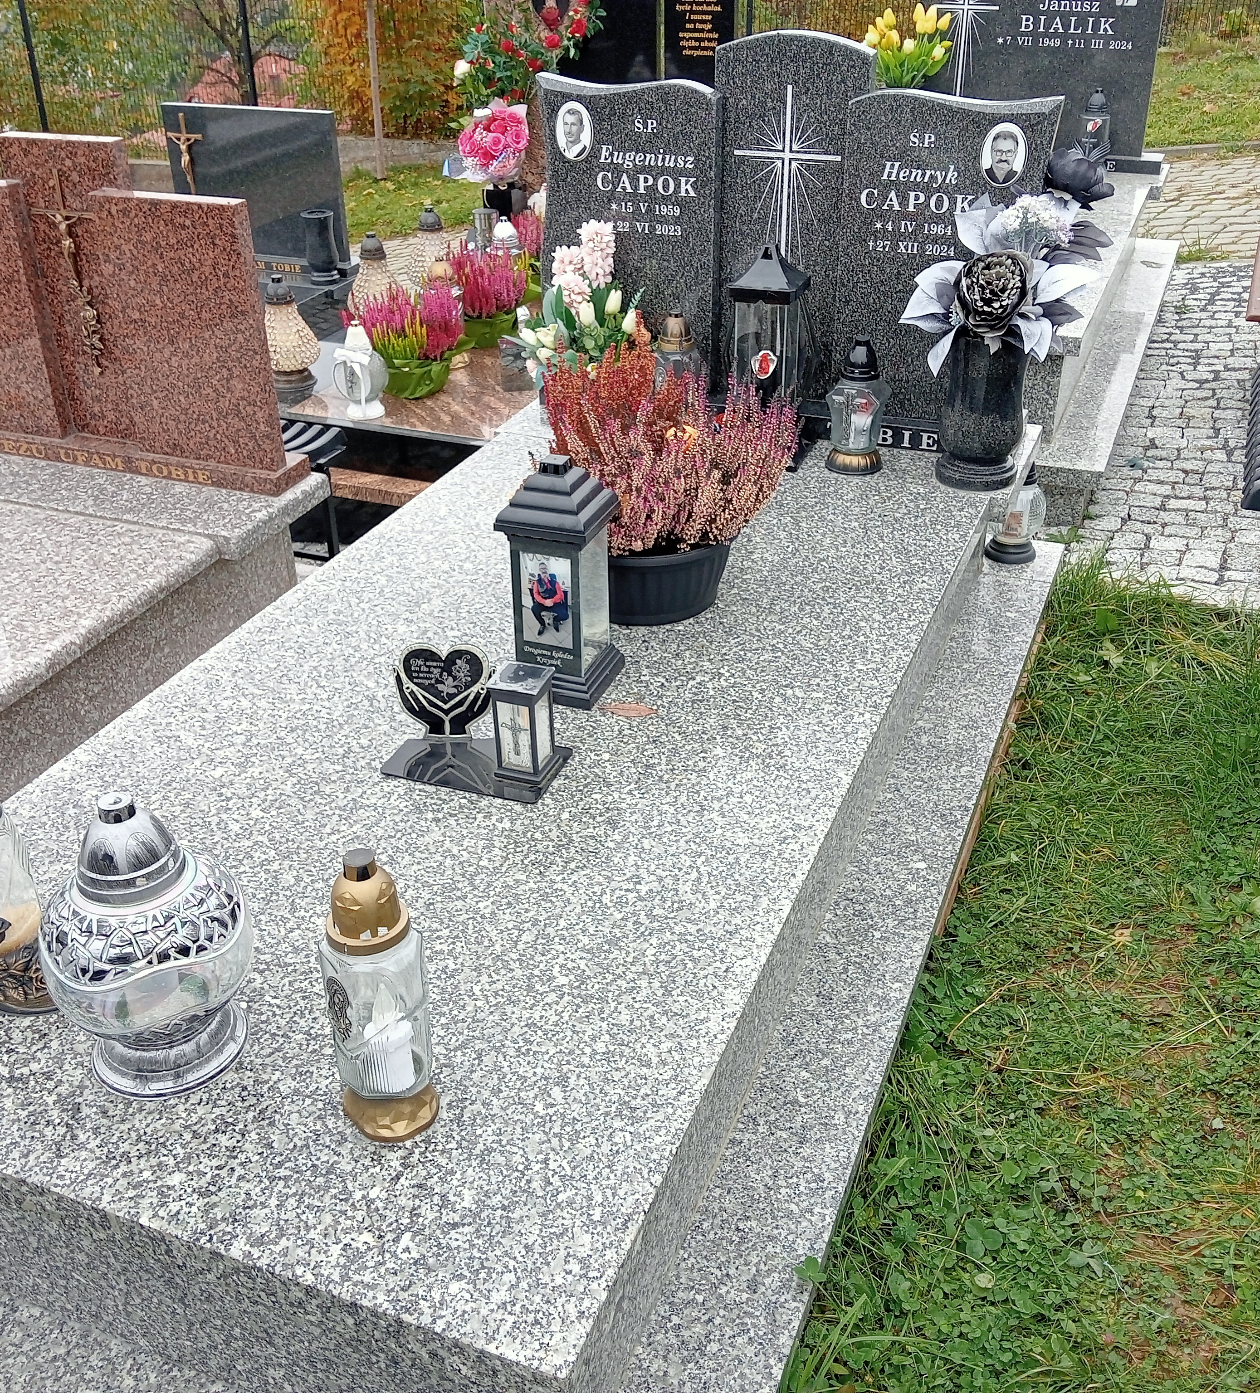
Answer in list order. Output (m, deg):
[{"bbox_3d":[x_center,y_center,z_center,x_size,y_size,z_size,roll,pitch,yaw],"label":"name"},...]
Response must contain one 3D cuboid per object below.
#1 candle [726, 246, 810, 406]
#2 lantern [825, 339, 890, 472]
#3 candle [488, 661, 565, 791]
[{"bbox_3d":[0.286,-0.719,3.126,0.165,0.435,0.165,11,32,19],"label":"candle"},{"bbox_3d":[0.445,-0.570,2.926,0.120,0.258,0.105,11,32,18],"label":"lantern"},{"bbox_3d":[-0.142,0.035,2.074,0.077,0.150,0.085,11,31,18],"label":"candle"}]

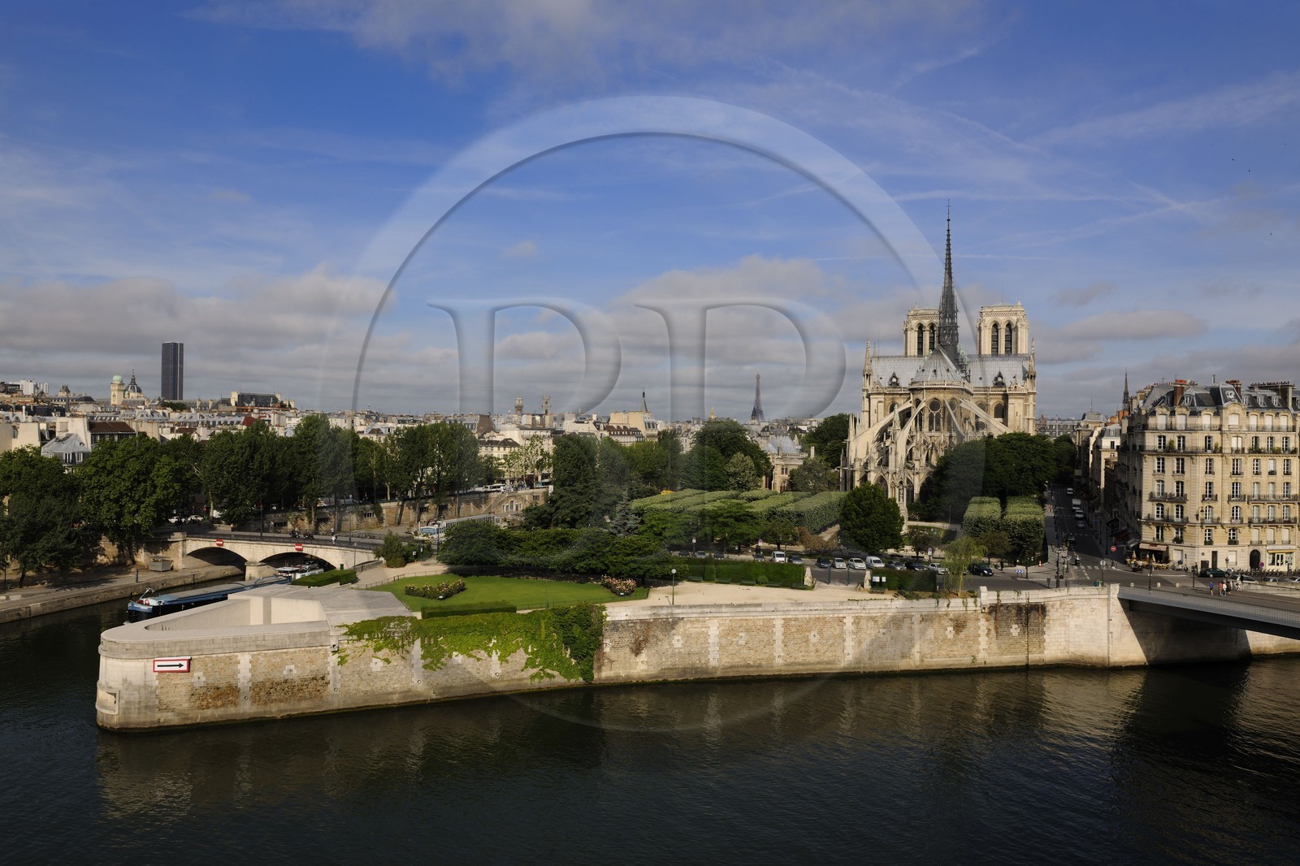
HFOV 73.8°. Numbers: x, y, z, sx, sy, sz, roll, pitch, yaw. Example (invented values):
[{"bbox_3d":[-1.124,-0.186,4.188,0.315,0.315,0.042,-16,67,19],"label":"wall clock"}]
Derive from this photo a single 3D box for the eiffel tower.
[{"bbox_3d":[533.374,-148.018,4260.000,125.000,326.000,125.000,1,0,43],"label":"eiffel tower"}]

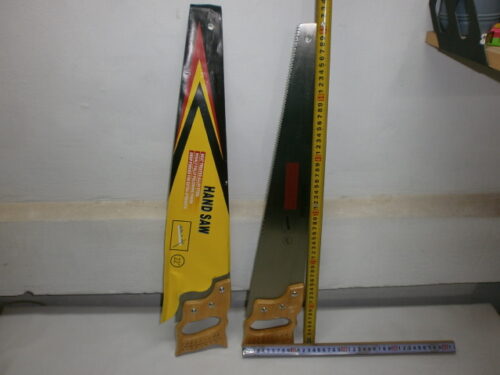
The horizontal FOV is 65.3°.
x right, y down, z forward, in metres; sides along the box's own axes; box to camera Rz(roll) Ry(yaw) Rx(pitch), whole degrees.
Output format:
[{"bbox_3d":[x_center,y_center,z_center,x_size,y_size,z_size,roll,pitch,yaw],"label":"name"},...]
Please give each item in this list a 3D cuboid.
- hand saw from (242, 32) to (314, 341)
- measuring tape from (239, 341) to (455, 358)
[{"bbox_3d":[0.048,0.037,0.687,0.118,0.605,0.025,1,20,-1],"label":"hand saw"},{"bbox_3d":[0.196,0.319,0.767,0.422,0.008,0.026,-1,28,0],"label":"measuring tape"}]

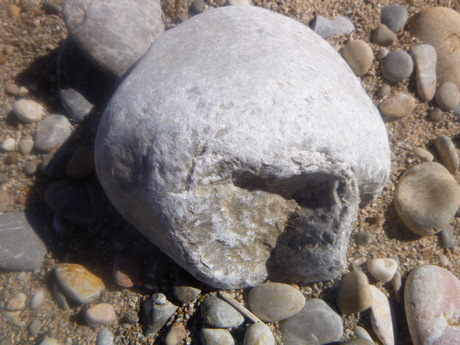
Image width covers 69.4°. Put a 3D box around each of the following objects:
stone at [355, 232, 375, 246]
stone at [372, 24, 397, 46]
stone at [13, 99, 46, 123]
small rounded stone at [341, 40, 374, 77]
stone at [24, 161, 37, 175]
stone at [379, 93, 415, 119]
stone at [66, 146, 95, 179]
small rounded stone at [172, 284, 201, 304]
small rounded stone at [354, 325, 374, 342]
[{"bbox_3d":[0.154,0.076,0.380,0.022,0.011,0.015,5,65,2],"label":"stone"},{"bbox_3d":[0.237,-0.209,0.508,0.038,0.022,0.032,33,69,14],"label":"stone"},{"bbox_3d":[-0.271,-0.084,0.449,0.045,0.022,0.034,21,67,10],"label":"stone"},{"bbox_3d":[0.185,-0.166,0.485,0.052,0.029,0.059,-14,66,-7],"label":"small rounded stone"},{"bbox_3d":[-0.250,-0.006,0.418,0.016,0.011,0.017,-13,66,-6],"label":"stone"},{"bbox_3d":[0.229,-0.090,0.452,0.048,0.024,0.037,-13,66,-6],"label":"stone"},{"bbox_3d":[-0.187,-0.012,0.416,0.034,0.022,0.043,12,66,5],"label":"stone"},{"bbox_3d":[-0.046,0.130,0.354,0.030,0.012,0.018,4,65,2],"label":"small rounded stone"},{"bbox_3d":[0.138,0.168,0.338,0.028,0.010,0.014,40,71,17],"label":"small rounded stone"}]

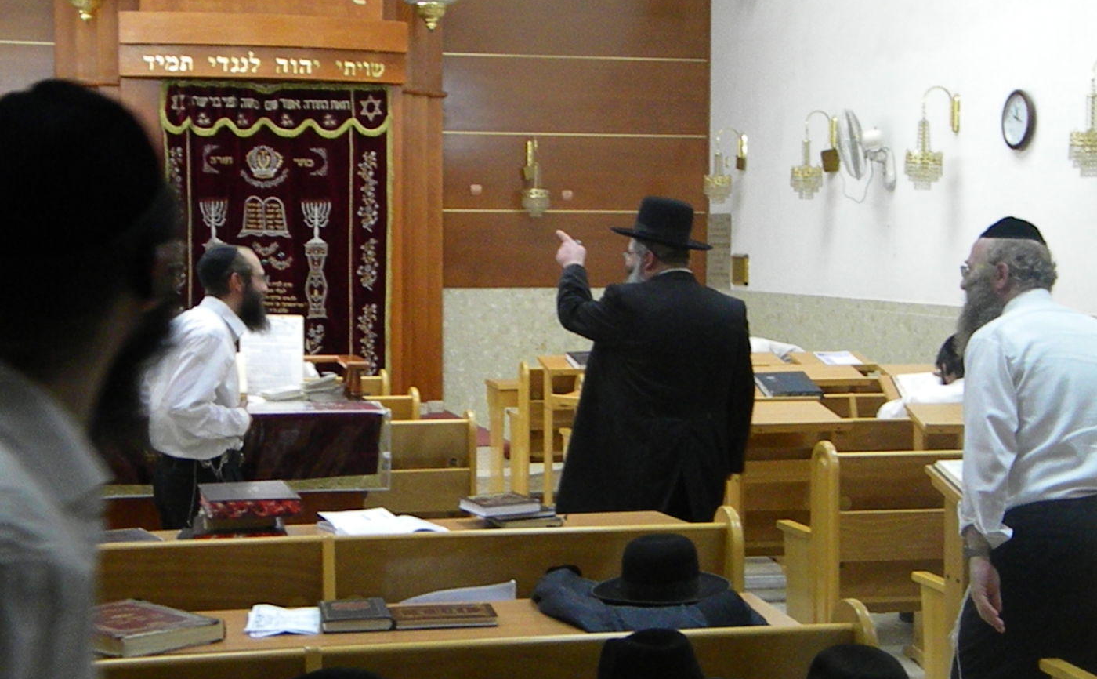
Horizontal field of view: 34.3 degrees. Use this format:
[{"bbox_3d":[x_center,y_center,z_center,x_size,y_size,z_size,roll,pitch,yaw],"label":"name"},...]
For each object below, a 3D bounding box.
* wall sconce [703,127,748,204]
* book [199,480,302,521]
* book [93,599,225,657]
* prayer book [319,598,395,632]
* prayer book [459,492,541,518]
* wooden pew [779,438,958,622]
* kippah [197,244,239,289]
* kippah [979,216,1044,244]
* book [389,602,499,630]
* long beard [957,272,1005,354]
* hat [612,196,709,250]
[{"bbox_3d":[1.289,-1.280,13.086,0.290,0.545,0.200,0,3,-12],"label":"wall sconce"},{"bbox_3d":[-0.842,0.446,4.976,0.245,0.042,0.341,-1,3,-16],"label":"book"},{"bbox_3d":[-0.873,0.597,3.673,0.319,0.040,0.232,3,4,42],"label":"book"},{"bbox_3d":[-0.461,0.654,4.219,0.163,0.027,0.238,0,3,-11],"label":"prayer book"},{"bbox_3d":[-0.158,0.534,5.710,0.187,0.034,0.220,-1,3,-24],"label":"prayer book"},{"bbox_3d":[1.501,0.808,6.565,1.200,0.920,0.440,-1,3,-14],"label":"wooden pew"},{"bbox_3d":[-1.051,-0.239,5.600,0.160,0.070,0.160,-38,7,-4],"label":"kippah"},{"bbox_3d":[1.151,-0.272,4.400,0.162,0.062,0.162,4,3,-9],"label":"kippah"},{"bbox_3d":[-0.248,0.658,4.206,0.243,0.022,0.157,0,3,-10],"label":"book"},{"bbox_3d":[1.021,-0.056,4.200,0.120,0.200,0.150,1,3,15],"label":"long beard"},{"bbox_3d":[0.379,-0.394,5.850,0.345,0.138,0.305,14,9,26],"label":"hat"}]

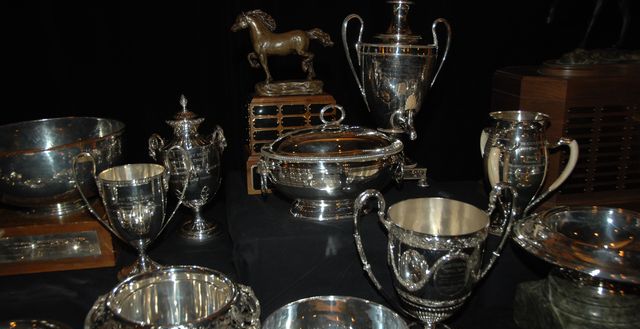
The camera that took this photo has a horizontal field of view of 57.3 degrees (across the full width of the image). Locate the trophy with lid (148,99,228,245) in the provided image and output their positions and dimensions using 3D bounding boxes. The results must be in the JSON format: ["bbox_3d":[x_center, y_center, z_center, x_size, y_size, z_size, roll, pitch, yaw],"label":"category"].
[{"bbox_3d":[-0.349,0.003,1.590,0.204,0.378,0.145,-4,17,-14],"label":"trophy with lid"}]

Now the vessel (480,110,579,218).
[{"bbox_3d":[0.460,0.017,1.316,0.218,0.271,0.242,0,16,0],"label":"vessel"}]

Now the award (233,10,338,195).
[{"bbox_3d":[-0.108,-0.181,1.630,0.276,0.478,0.194,-3,16,-10],"label":"award"}]

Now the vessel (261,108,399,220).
[{"bbox_3d":[0.024,-0.013,1.428,0.344,0.265,0.252,-2,16,-8],"label":"vessel"}]

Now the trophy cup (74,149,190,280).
[{"bbox_3d":[-0.420,0.112,1.362,0.272,0.294,0.160,-4,16,-13],"label":"trophy cup"}]

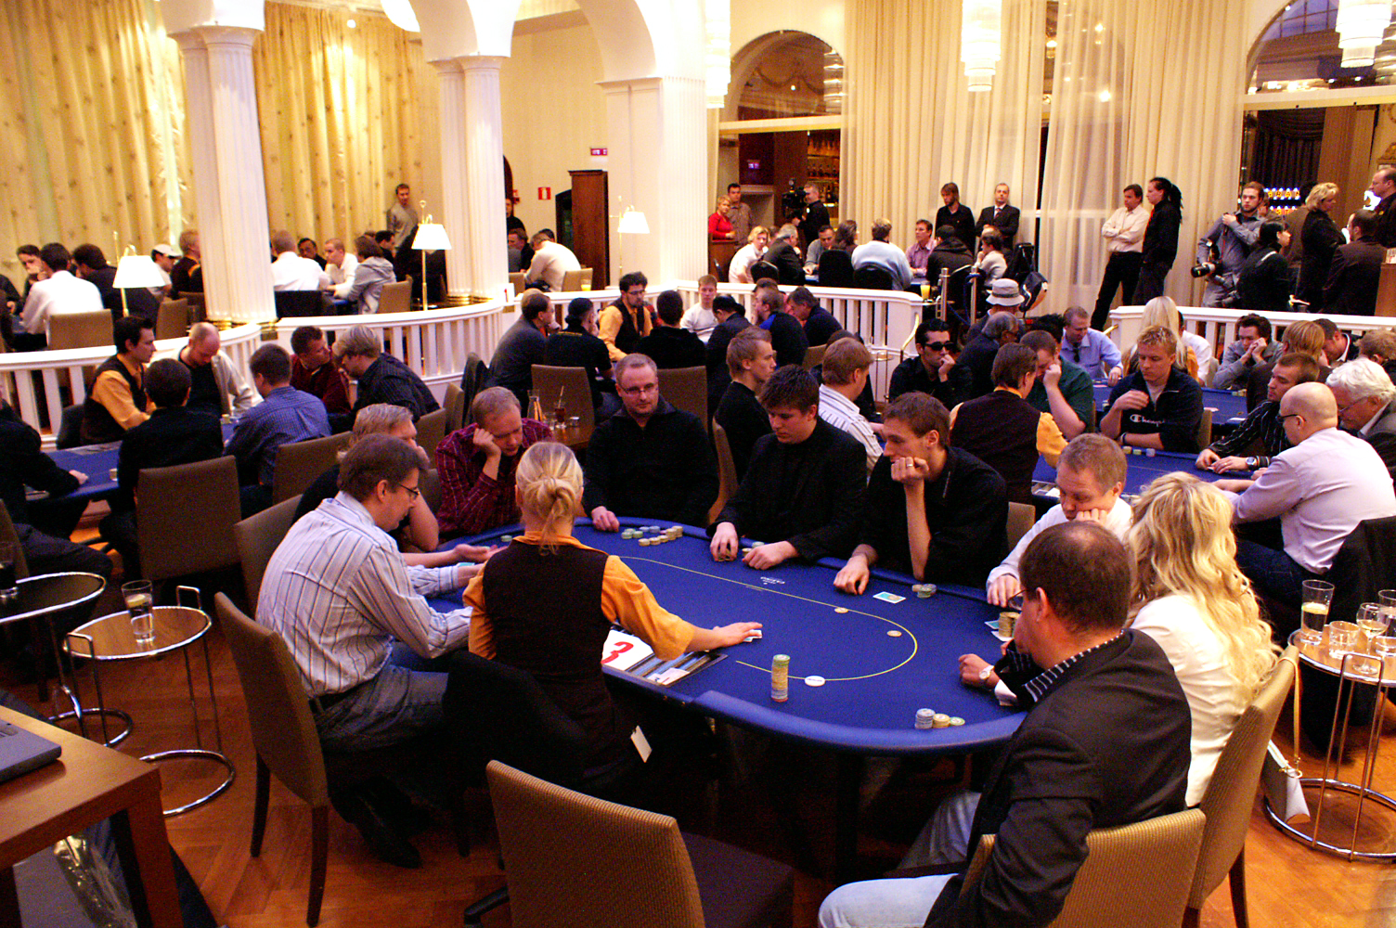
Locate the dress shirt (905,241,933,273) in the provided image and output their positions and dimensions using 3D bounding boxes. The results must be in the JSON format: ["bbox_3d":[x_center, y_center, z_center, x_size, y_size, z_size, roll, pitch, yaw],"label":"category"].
[{"bbox_3d":[2.321,-2.033,10.842,0.480,0.600,0.380,6,16,23],"label":"dress shirt"}]

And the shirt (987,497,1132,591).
[{"bbox_3d":[1.123,0.372,3.122,0.480,0.620,0.500,-9,15,-31],"label":"shirt"}]

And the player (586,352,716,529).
[{"bbox_3d":[-0.188,0.271,4.143,0.560,1.370,0.680,0,13,3],"label":"player"}]

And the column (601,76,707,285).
[{"bbox_3d":[-0.406,-2.507,10.867,0.650,2.800,0.750,13,20,43],"label":"column"}]

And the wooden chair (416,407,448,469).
[{"bbox_3d":[-1.699,0.182,5.714,0.600,0.920,0.470,5,15,19],"label":"wooden chair"}]

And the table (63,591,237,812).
[{"bbox_3d":[-1.814,0.789,3.463,0.450,0.630,0.450,7,16,29],"label":"table"}]

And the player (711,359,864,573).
[{"bbox_3d":[0.321,0.324,4.127,0.600,1.380,0.720,9,17,34],"label":"player"}]

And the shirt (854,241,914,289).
[{"bbox_3d":[1.737,-1.789,9.922,0.560,0.650,0.450,1,15,6],"label":"shirt"}]

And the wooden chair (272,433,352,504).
[{"bbox_3d":[-2.068,0.266,5.340,0.560,0.870,0.450,9,16,34],"label":"wooden chair"}]

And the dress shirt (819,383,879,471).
[{"bbox_3d":[0.698,-0.158,5.209,0.440,0.600,0.480,-12,18,-40],"label":"dress shirt"}]

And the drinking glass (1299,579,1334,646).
[{"bbox_3d":[1.896,0.455,3.213,0.093,0.180,0.093,-1,13,0],"label":"drinking glass"}]

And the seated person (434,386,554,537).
[{"bbox_3d":[-0.787,0.291,4.181,0.580,1.250,0.780,-6,14,-20],"label":"seated person"}]

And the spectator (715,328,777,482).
[{"bbox_3d":[0.383,-0.014,5.509,0.750,1.340,0.500,-4,15,-14],"label":"spectator"}]

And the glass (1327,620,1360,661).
[{"bbox_3d":[1.921,0.526,3.111,0.088,0.090,0.088,-1,13,0],"label":"glass"}]

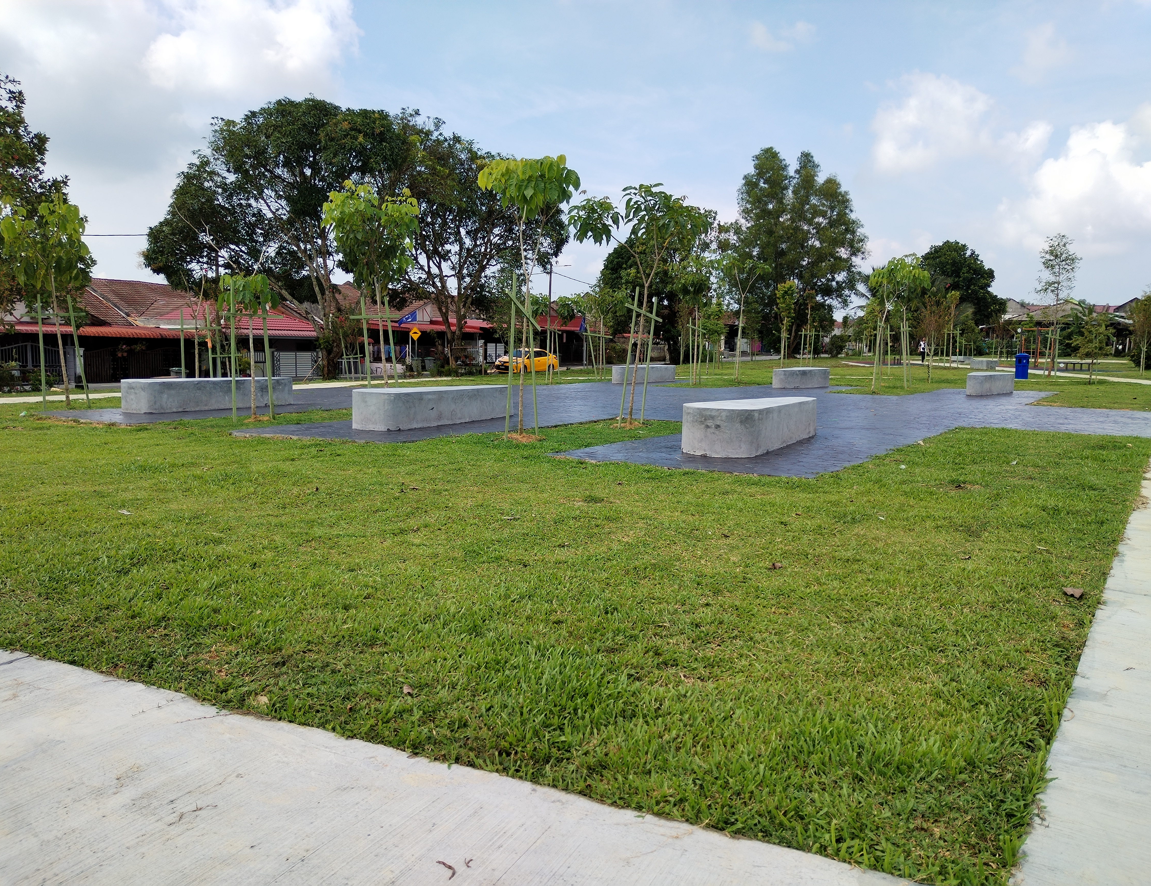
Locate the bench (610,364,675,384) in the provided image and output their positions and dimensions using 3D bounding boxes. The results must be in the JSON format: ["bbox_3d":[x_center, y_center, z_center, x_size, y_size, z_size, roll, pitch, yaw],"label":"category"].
[{"bbox_3d":[2.154,-2.113,27.317,0.700,0.495,3.000,5,8,34],"label":"bench"}]

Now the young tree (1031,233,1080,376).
[{"bbox_3d":[19.309,-5.461,35.285,1.982,5.663,1.982,1,6,0],"label":"young tree"}]

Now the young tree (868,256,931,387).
[{"bbox_3d":[8.802,-3.254,24.178,1.685,3.665,1.685,0,6,0],"label":"young tree"}]

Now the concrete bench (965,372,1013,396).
[{"bbox_3d":[11.041,-1.578,23.555,0.880,0.520,2.950,5,8,33],"label":"concrete bench"}]

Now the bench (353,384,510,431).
[{"bbox_3d":[-2.063,-0.560,13.323,0.880,0.520,2.950,5,8,34],"label":"bench"}]

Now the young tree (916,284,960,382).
[{"bbox_3d":[12.186,-3.641,29.620,1.435,3.242,1.435,1,6,0],"label":"young tree"}]

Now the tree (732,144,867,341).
[{"bbox_3d":[19.220,-15.753,74.045,11.014,17.182,11.014,1,6,0],"label":"tree"}]

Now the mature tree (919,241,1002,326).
[{"bbox_3d":[27.626,-10.318,64.000,6.191,8.587,5.991,0,6,0],"label":"mature tree"}]

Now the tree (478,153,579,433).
[{"bbox_3d":[-0.609,-1.902,11.473,1.301,3.572,1.301,0,6,0],"label":"tree"}]

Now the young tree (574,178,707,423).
[{"bbox_3d":[0.942,-1.998,12.842,2.030,3.434,1.726,0,6,0],"label":"young tree"}]

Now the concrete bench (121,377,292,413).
[{"bbox_3d":[-6.284,-0.853,15.361,0.700,0.495,3.000,5,8,35],"label":"concrete bench"}]

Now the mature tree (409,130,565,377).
[{"bbox_3d":[-4.619,-9.158,43.357,8.175,11.569,8.175,1,6,0],"label":"mature tree"}]

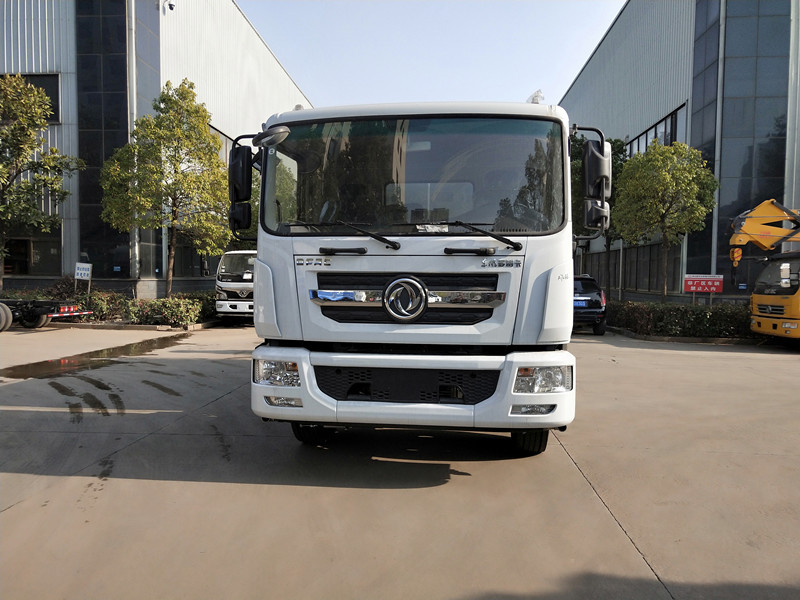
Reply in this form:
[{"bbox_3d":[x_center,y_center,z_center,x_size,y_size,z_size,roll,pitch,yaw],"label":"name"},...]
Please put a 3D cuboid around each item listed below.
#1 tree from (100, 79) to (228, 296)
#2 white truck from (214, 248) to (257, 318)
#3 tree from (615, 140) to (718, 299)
[{"bbox_3d":[-7.386,-3.101,18.200,3.911,7.695,3.911,1,3,4],"label":"tree"},{"bbox_3d":[-4.480,-0.468,20.289,1.870,2.280,5.800,1,3,4],"label":"white truck"},{"bbox_3d":[7.656,-1.813,16.600,2.898,5.484,2.898,1,3,4],"label":"tree"}]

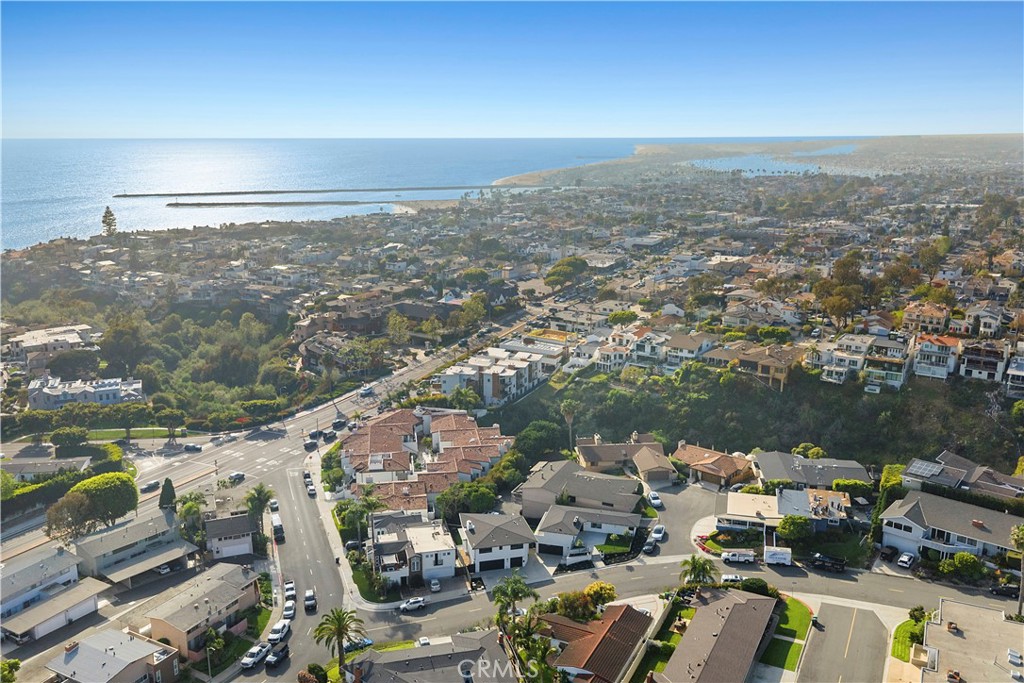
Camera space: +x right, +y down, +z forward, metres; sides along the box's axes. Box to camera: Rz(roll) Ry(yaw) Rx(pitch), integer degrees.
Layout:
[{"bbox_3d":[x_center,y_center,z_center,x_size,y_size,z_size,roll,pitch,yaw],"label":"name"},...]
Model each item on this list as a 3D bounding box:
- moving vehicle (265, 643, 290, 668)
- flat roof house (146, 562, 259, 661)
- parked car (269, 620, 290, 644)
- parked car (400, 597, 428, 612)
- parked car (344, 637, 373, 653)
[{"bbox_3d":[-37.046,49.438,125.694,1.900,1.860,4.600,4,15,16],"label":"moving vehicle"},{"bbox_3d":[-53.500,46.389,139.407,9.600,5.900,18.000,5,16,20],"label":"flat roof house"},{"bbox_3d":[-38.609,48.225,132.377,2.000,1.830,5.100,2,15,9],"label":"parked car"},{"bbox_3d":[-17.669,46.821,141.931,4.550,1.660,1.860,-4,15,-15],"label":"parked car"},{"bbox_3d":[-24.878,48.866,128.608,4.650,1.460,1.850,-4,15,-15],"label":"parked car"}]

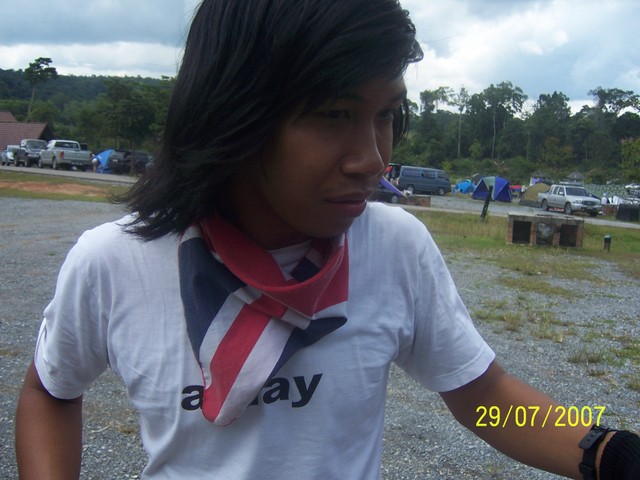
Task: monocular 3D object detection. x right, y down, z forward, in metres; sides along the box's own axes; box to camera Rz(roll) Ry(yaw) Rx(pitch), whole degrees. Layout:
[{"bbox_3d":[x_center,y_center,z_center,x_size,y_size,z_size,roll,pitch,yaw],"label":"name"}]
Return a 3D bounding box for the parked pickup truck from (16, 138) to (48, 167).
[{"bbox_3d":[-19.550,-5.910,45.530,1.760,1.800,5.050,-1,7,-37],"label":"parked pickup truck"}]

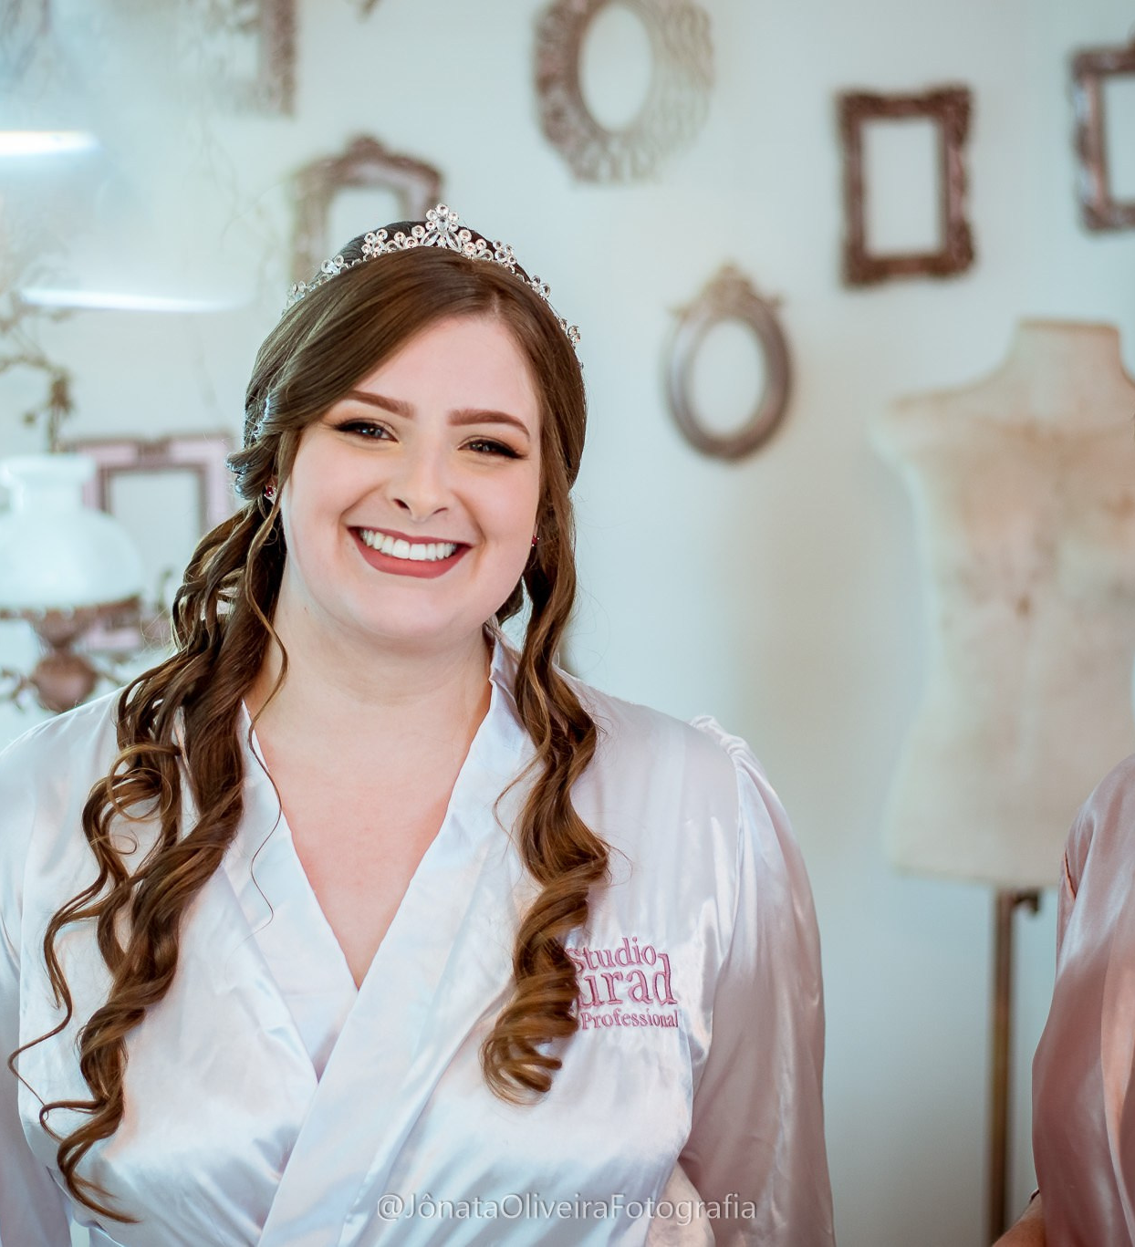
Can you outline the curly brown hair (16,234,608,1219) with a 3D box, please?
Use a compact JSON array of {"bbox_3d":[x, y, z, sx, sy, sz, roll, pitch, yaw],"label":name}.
[{"bbox_3d":[-0.139,0.047,1.440,0.305,0.520,0.250,1,1,-5],"label":"curly brown hair"}]

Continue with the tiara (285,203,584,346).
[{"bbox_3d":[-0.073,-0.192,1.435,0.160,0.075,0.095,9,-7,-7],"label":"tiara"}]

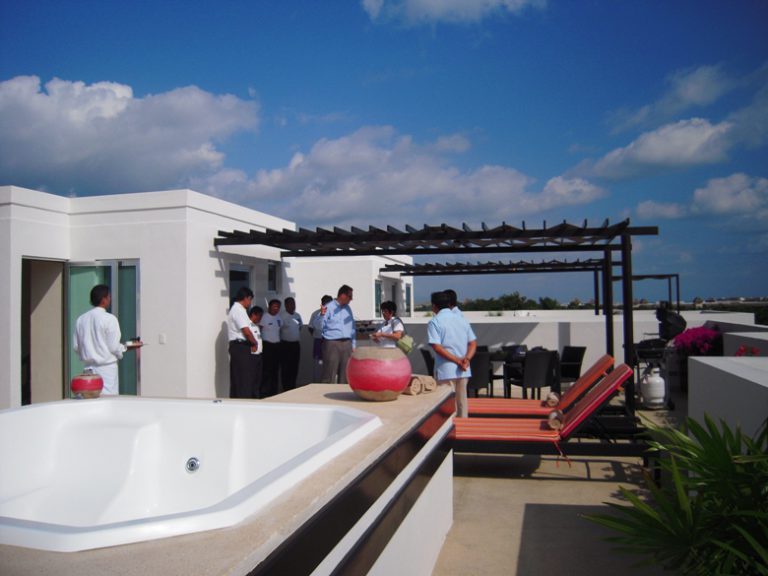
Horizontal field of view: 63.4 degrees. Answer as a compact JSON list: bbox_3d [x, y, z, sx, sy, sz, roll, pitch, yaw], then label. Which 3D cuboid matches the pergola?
[{"bbox_3d":[0.818,0.480,9.398,5.880,2.570,2.700,-1,-2,15],"label":"pergola"}]

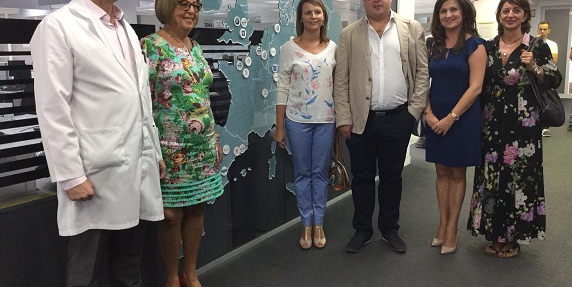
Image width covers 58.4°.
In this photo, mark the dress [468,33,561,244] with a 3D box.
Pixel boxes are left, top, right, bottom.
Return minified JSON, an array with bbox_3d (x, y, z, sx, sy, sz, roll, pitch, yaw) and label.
[{"bbox_3d":[1.455,-0.029,3.313,0.540,1.348,0.340,3,11,22],"label":"dress"}]

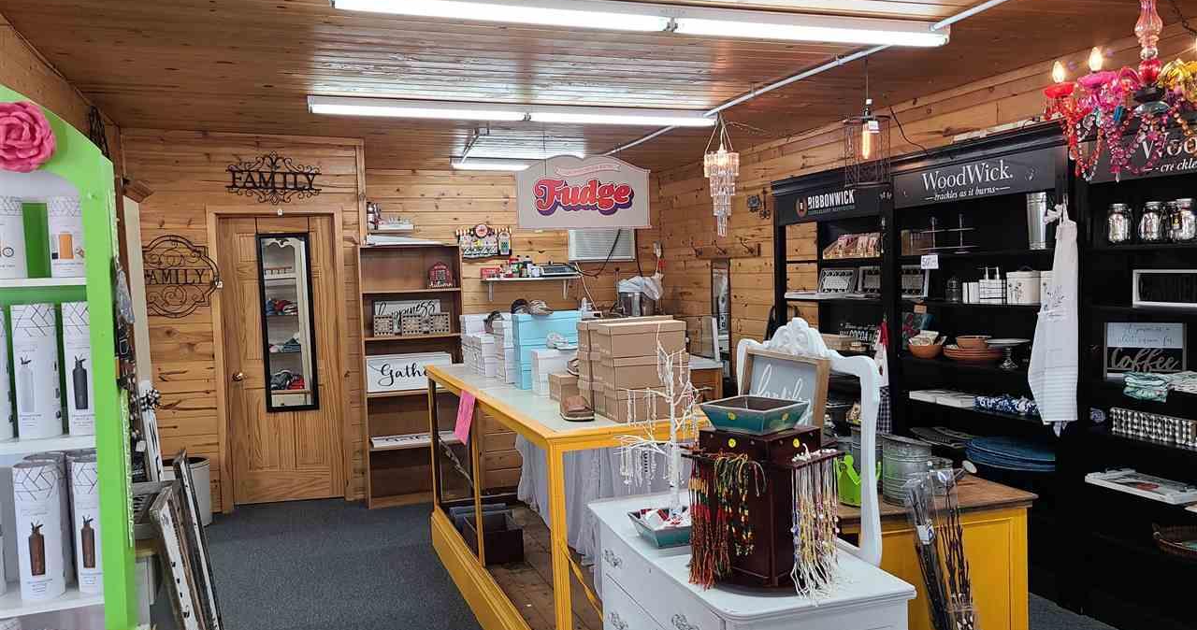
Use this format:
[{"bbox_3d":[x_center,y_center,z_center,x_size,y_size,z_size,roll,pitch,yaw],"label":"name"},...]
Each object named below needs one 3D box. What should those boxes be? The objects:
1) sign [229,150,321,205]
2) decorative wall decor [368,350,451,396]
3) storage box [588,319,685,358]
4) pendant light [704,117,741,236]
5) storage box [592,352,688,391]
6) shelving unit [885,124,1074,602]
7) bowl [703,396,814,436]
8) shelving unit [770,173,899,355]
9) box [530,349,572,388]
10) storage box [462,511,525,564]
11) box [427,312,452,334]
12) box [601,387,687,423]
[{"bbox_3d":[-2.248,-0.954,6.247,0.624,0.376,0.025,-2,3,-18],"label":"sign"},{"bbox_3d":[-1.300,0.392,6.214,0.591,0.246,0.060,-3,3,-18],"label":"decorative wall decor"},{"bbox_3d":[0.132,0.084,3.236,0.281,0.112,0.263,-3,3,-20],"label":"storage box"},{"bbox_3d":[0.763,-0.857,5.537,0.235,0.750,0.235,-2,3,0],"label":"pendant light"},{"bbox_3d":[0.143,0.196,3.243,0.281,0.113,0.263,-3,3,-20],"label":"storage box"},{"bbox_3d":[1.990,0.210,4.531,0.345,2.144,1.243,-3,3,-18],"label":"shelving unit"},{"bbox_3d":[0.367,0.236,2.106,0.180,0.060,0.184,-4,4,-43],"label":"bowl"},{"bbox_3d":[1.588,0.171,5.727,0.345,2.144,1.282,-3,3,-18],"label":"shelving unit"},{"bbox_3d":[-0.153,0.238,4.003,0.283,0.180,0.129,-3,3,-20],"label":"box"},{"bbox_3d":[-0.490,1.051,4.207,0.208,0.166,0.290,-3,3,-21],"label":"storage box"},{"bbox_3d":[-1.123,0.058,6.290,0.145,0.136,0.145,-2,3,-18],"label":"box"},{"bbox_3d":[0.152,0.306,3.247,0.278,0.111,0.258,-3,3,-20],"label":"box"}]

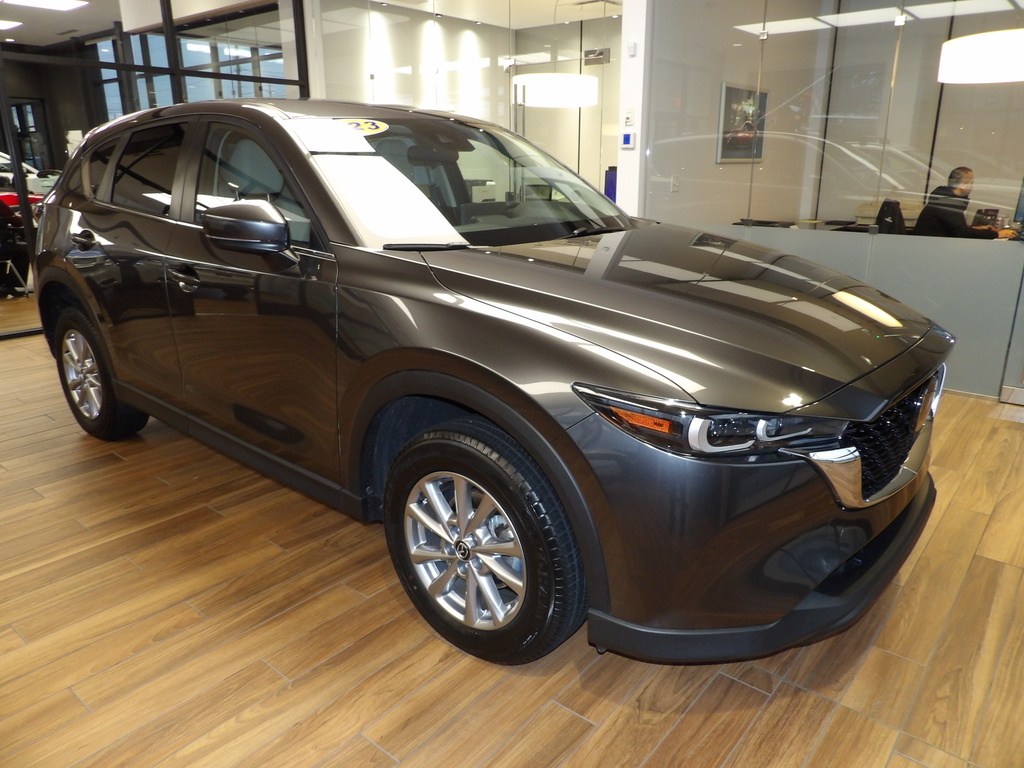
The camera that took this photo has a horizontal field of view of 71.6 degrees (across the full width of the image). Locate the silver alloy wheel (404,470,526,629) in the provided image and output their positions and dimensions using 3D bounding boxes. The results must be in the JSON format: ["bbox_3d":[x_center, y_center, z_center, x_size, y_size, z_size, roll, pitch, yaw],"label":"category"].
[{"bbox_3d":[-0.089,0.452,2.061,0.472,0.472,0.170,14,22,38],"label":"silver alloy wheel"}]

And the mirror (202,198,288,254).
[{"bbox_3d":[-0.819,-0.493,2.222,0.160,0.170,0.220,14,22,38],"label":"mirror"}]

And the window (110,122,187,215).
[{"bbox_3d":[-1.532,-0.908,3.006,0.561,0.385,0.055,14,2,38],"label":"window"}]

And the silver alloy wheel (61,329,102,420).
[{"bbox_3d":[-2.160,-0.066,3.714,0.472,0.472,0.170,14,22,38],"label":"silver alloy wheel"}]

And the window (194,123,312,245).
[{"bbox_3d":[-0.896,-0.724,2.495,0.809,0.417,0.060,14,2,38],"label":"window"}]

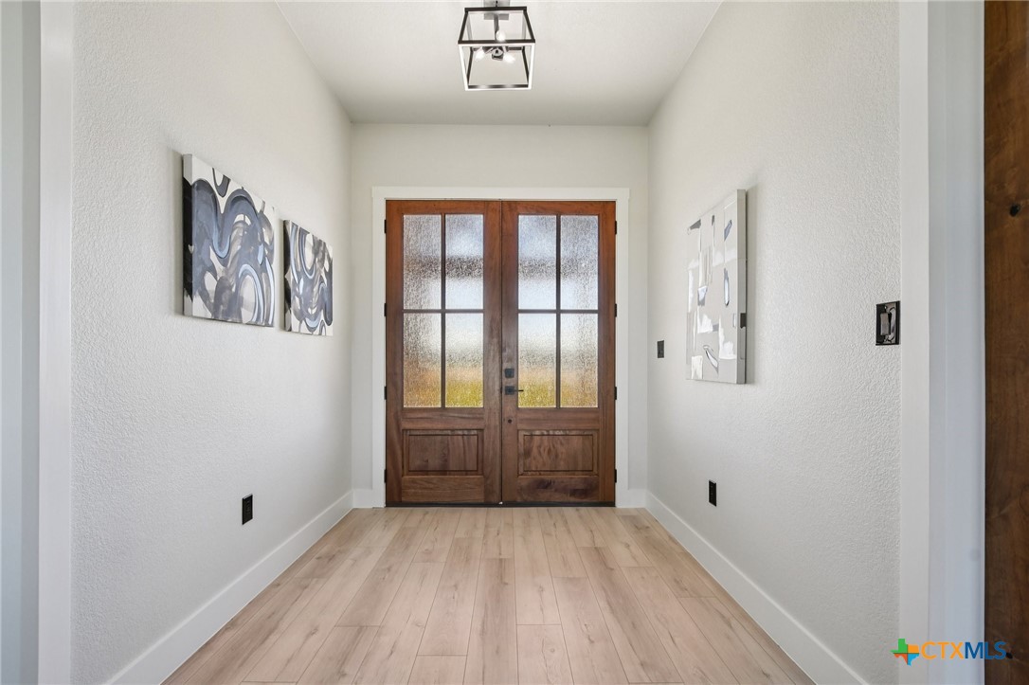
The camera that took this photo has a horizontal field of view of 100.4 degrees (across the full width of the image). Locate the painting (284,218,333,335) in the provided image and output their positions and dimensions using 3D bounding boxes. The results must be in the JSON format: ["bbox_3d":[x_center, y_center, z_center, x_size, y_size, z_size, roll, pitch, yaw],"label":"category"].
[{"bbox_3d":[-1.259,-0.365,2.658,0.036,0.628,0.569,0,-2,-1],"label":"painting"}]

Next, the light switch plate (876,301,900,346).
[{"bbox_3d":[1.098,-0.053,1.261,0.009,0.125,0.077,0,-2,-1],"label":"light switch plate"}]

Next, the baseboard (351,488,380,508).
[{"bbox_3d":[-1.176,1.240,3.395,0.222,0.154,0.020,0,-2,-1],"label":"baseboard"}]

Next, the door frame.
[{"bbox_3d":[-0.106,0.042,3.445,2.055,2.556,0.120,0,-2,-1],"label":"door frame"}]

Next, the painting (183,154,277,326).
[{"bbox_3d":[-1.248,-0.400,1.925,0.036,0.622,0.590,0,-2,-1],"label":"painting"}]

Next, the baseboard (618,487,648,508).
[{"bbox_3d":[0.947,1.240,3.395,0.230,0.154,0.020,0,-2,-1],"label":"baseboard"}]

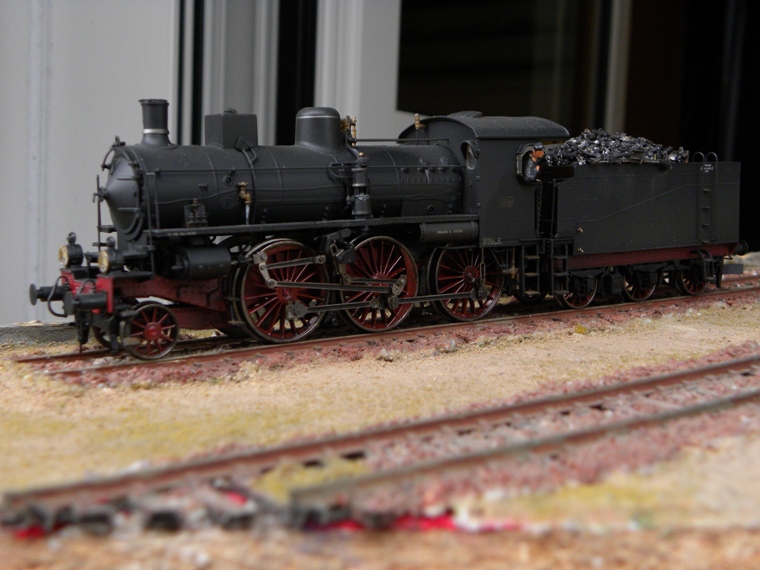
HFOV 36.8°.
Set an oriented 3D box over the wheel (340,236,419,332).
[{"bbox_3d":[-0.001,0.000,0.253,0.022,0.022,0.003,-5,8,-35],"label":"wheel"}]

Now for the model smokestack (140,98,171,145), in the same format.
[{"bbox_3d":[-0.045,-0.032,0.228,0.006,0.010,0.006,-5,8,-35],"label":"model smokestack"}]

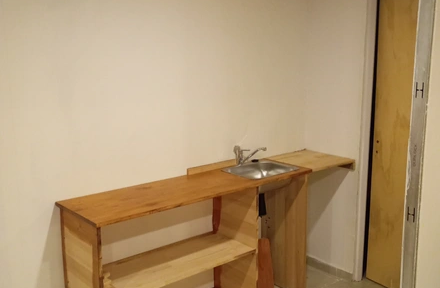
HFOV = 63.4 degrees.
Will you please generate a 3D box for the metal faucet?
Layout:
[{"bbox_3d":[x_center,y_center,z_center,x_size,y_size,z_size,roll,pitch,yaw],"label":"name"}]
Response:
[{"bbox_3d":[0.196,0.081,2.309,0.255,0.132,0.052,6,10,41],"label":"metal faucet"}]

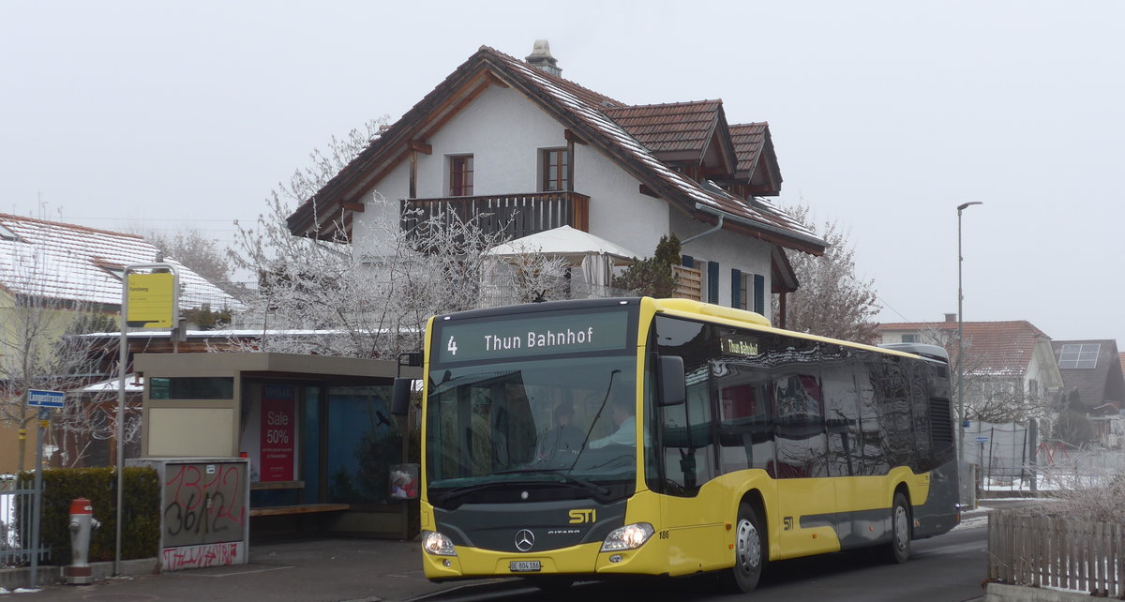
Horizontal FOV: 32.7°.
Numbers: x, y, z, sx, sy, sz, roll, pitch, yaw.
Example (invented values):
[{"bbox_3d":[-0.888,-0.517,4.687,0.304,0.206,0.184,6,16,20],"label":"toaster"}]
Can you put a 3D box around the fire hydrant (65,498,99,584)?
[{"bbox_3d":[-5.158,2.581,20.626,0.330,0.902,0.340,-3,-5,42],"label":"fire hydrant"}]

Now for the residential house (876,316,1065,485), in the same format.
[{"bbox_3d":[18.714,4.575,87.898,7.800,7.600,8.300,-1,-4,23],"label":"residential house"}]

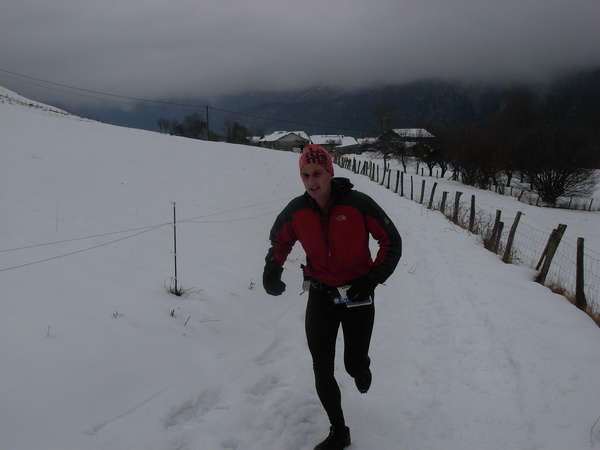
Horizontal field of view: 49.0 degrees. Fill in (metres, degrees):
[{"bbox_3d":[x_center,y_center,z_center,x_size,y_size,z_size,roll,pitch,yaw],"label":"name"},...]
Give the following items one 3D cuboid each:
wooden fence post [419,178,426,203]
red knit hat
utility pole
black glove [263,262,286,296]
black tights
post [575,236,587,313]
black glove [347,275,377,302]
[{"bbox_3d":[4.184,-1.127,22.500,0.110,0.870,0.110,6,6,0],"label":"wooden fence post"},{"bbox_3d":[0.087,-0.340,3.470,0.185,0.180,0.220,0,15,12],"label":"red knit hat"},{"bbox_3d":[-16.010,-17.546,115.000,0.280,7.000,0.280,0,6,0],"label":"utility pole"},{"bbox_3d":[-0.132,0.281,3.400,0.120,0.170,0.120,-1,7,-6],"label":"black glove"},{"bbox_3d":[0.221,0.718,3.680,0.380,0.860,0.500,1,7,9],"label":"black tights"},{"bbox_3d":[3.277,0.573,7.700,0.105,0.870,0.105,-2,7,0],"label":"post"},{"bbox_3d":[0.319,0.330,3.420,0.150,0.140,0.120,2,7,17],"label":"black glove"}]

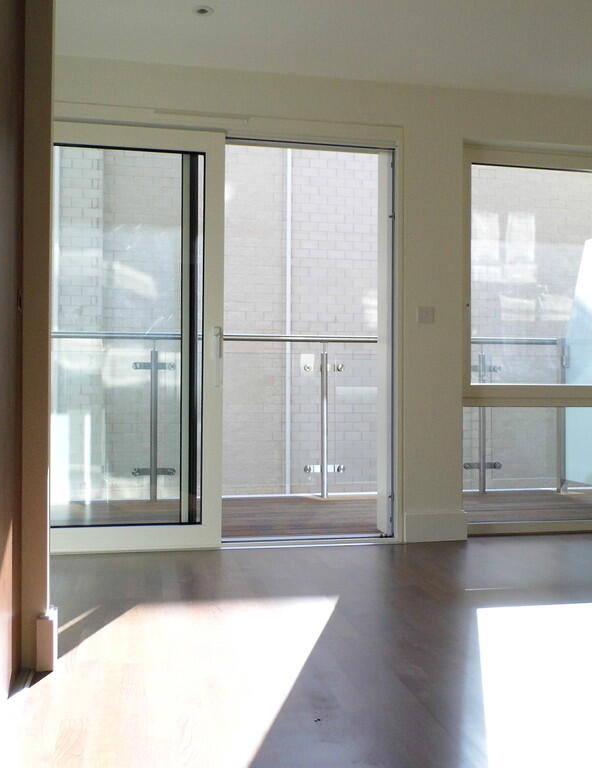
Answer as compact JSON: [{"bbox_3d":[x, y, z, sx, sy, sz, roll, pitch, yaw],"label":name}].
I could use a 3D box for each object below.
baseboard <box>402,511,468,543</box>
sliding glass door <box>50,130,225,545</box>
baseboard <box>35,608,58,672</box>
[{"bbox_3d":[0.732,0.750,3.864,0.344,0.148,0.022,0,-1,-11],"label":"baseboard"},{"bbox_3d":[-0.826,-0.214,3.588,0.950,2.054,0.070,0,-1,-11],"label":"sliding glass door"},{"bbox_3d":[-0.703,0.724,2.098,0.045,0.148,0.090,0,-1,-11],"label":"baseboard"}]

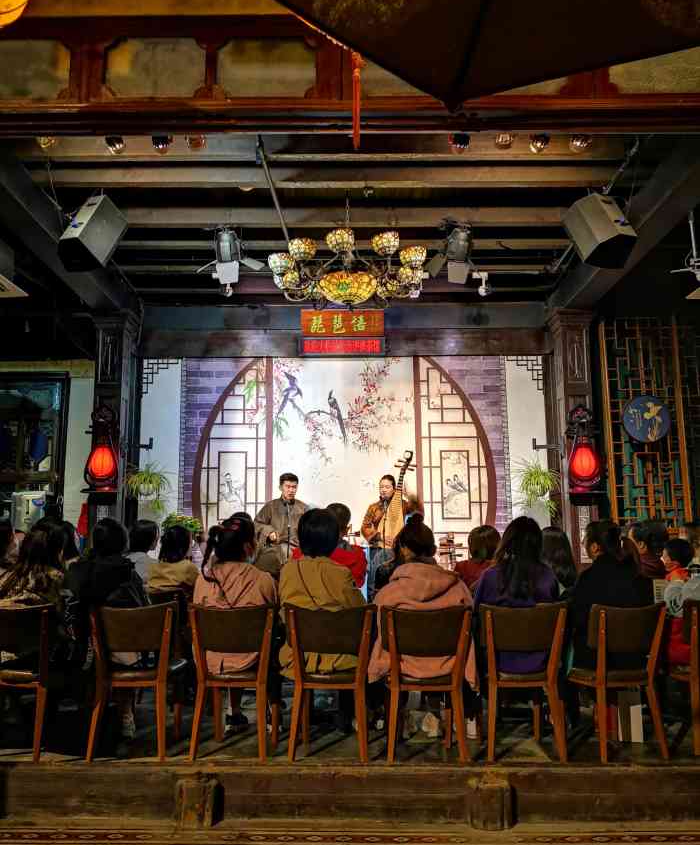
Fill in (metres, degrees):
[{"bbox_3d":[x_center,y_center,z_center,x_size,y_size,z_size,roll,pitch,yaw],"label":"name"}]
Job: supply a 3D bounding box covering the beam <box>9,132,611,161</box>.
[{"bbox_3d":[-0.134,-1.797,4.789,4.180,0.130,0.086,0,-9,0],"label":"beam"}]

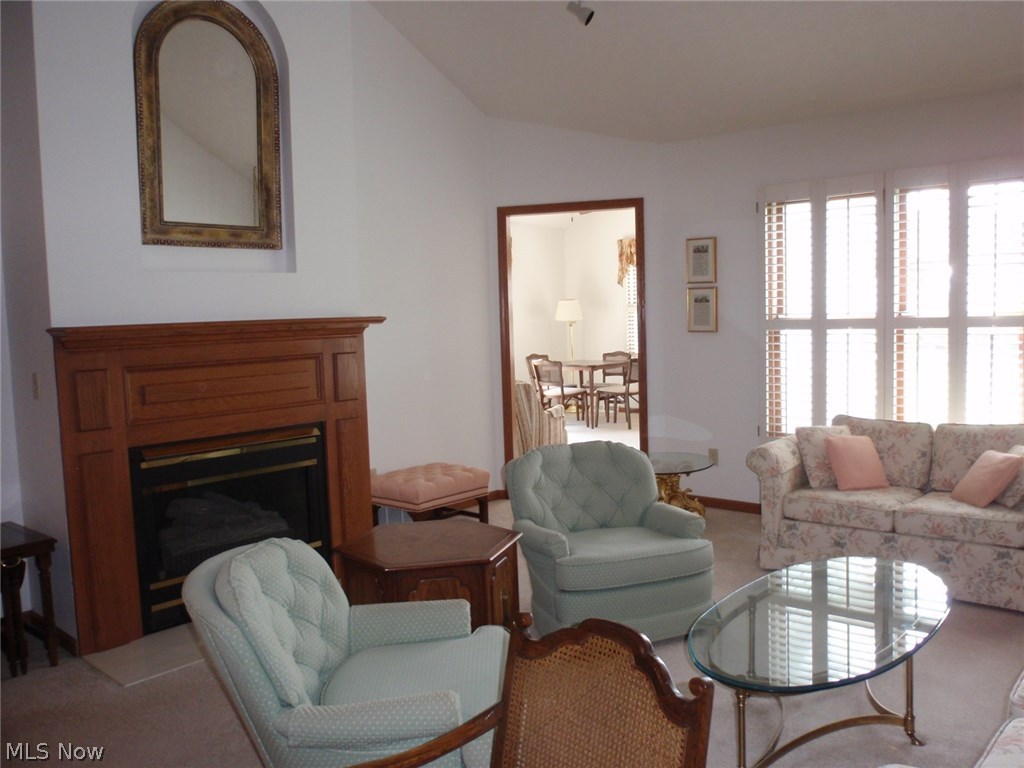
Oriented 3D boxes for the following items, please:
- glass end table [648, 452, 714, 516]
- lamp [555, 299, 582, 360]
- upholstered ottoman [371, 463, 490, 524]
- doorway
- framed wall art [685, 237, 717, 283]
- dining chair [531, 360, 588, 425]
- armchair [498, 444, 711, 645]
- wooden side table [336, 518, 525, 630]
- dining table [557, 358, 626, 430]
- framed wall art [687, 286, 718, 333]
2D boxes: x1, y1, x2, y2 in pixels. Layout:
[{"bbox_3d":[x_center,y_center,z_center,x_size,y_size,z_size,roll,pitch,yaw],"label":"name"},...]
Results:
[{"bbox_3d":[0.879,0.700,5.046,0.691,0.444,0.691,3,7,42],"label":"glass end table"},{"bbox_3d":[0.802,-0.386,11.335,0.375,1.532,0.375,3,7,42],"label":"lamp"},{"bbox_3d":[-0.487,0.742,4.982,0.444,0.464,0.563,3,7,42],"label":"upholstered ottoman"},{"bbox_3d":[0.448,-0.213,5.961,1.042,2.134,0.128,-1,5,13],"label":"doorway"},{"bbox_3d":[1.273,-0.824,5.556,0.225,0.302,0.025,3,7,42],"label":"framed wall art"},{"bbox_3d":[0.572,0.115,9.707,0.454,0.829,0.533,3,7,43],"label":"dining chair"},{"bbox_3d":[0.400,0.665,3.734,0.750,0.770,0.790,-4,5,-18],"label":"armchair"},{"bbox_3d":[-0.317,0.866,3.298,0.651,0.493,0.750,0,5,19],"label":"wooden side table"},{"bbox_3d":[0.908,0.113,10.198,0.829,0.725,0.829,3,7,42],"label":"dining table"},{"bbox_3d":[1.286,-0.496,5.584,0.224,0.302,0.025,3,7,42],"label":"framed wall art"}]

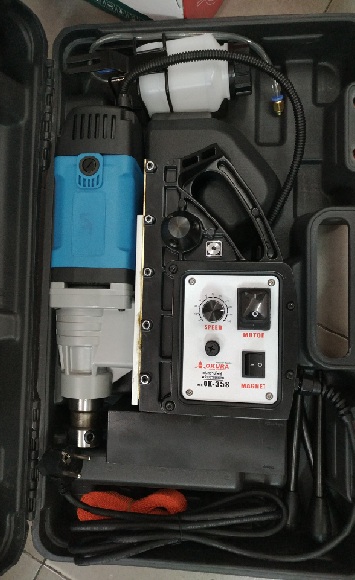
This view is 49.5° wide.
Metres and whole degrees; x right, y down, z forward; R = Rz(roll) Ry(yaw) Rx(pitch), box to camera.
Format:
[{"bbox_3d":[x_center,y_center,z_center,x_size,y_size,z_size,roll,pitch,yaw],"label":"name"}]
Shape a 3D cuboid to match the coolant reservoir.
[{"bbox_3d":[0.011,-0.225,0.408,0.103,0.078,0.078,-4,87,5],"label":"coolant reservoir"}]

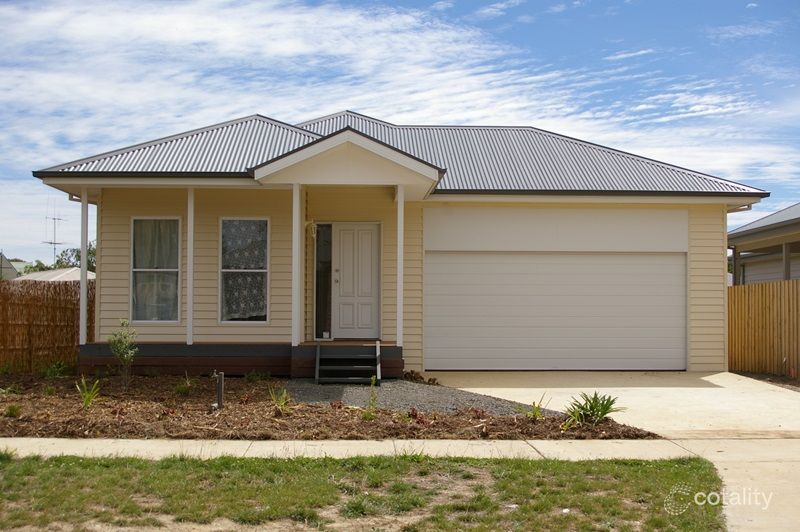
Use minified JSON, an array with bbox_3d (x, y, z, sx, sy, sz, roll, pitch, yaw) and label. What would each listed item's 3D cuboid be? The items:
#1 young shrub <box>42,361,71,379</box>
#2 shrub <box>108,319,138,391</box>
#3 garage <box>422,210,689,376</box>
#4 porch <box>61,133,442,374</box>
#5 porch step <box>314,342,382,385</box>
[{"bbox_3d":[-5.467,1.646,16.995,0.430,0.279,0.430,0,-2,-2],"label":"young shrub"},{"bbox_3d":[-3.940,1.259,15.216,0.428,1.020,0.428,0,-2,-2],"label":"shrub"},{"bbox_3d":[2.680,0.499,21.585,4.780,2.910,5.200,0,-2,-2],"label":"garage"},{"bbox_3d":[-2.375,-0.137,17.574,5.800,3.880,2.420,0,-2,-2],"label":"porch"},{"bbox_3d":[-0.769,1.486,16.199,0.990,0.590,0.750,0,-2,-2],"label":"porch step"}]

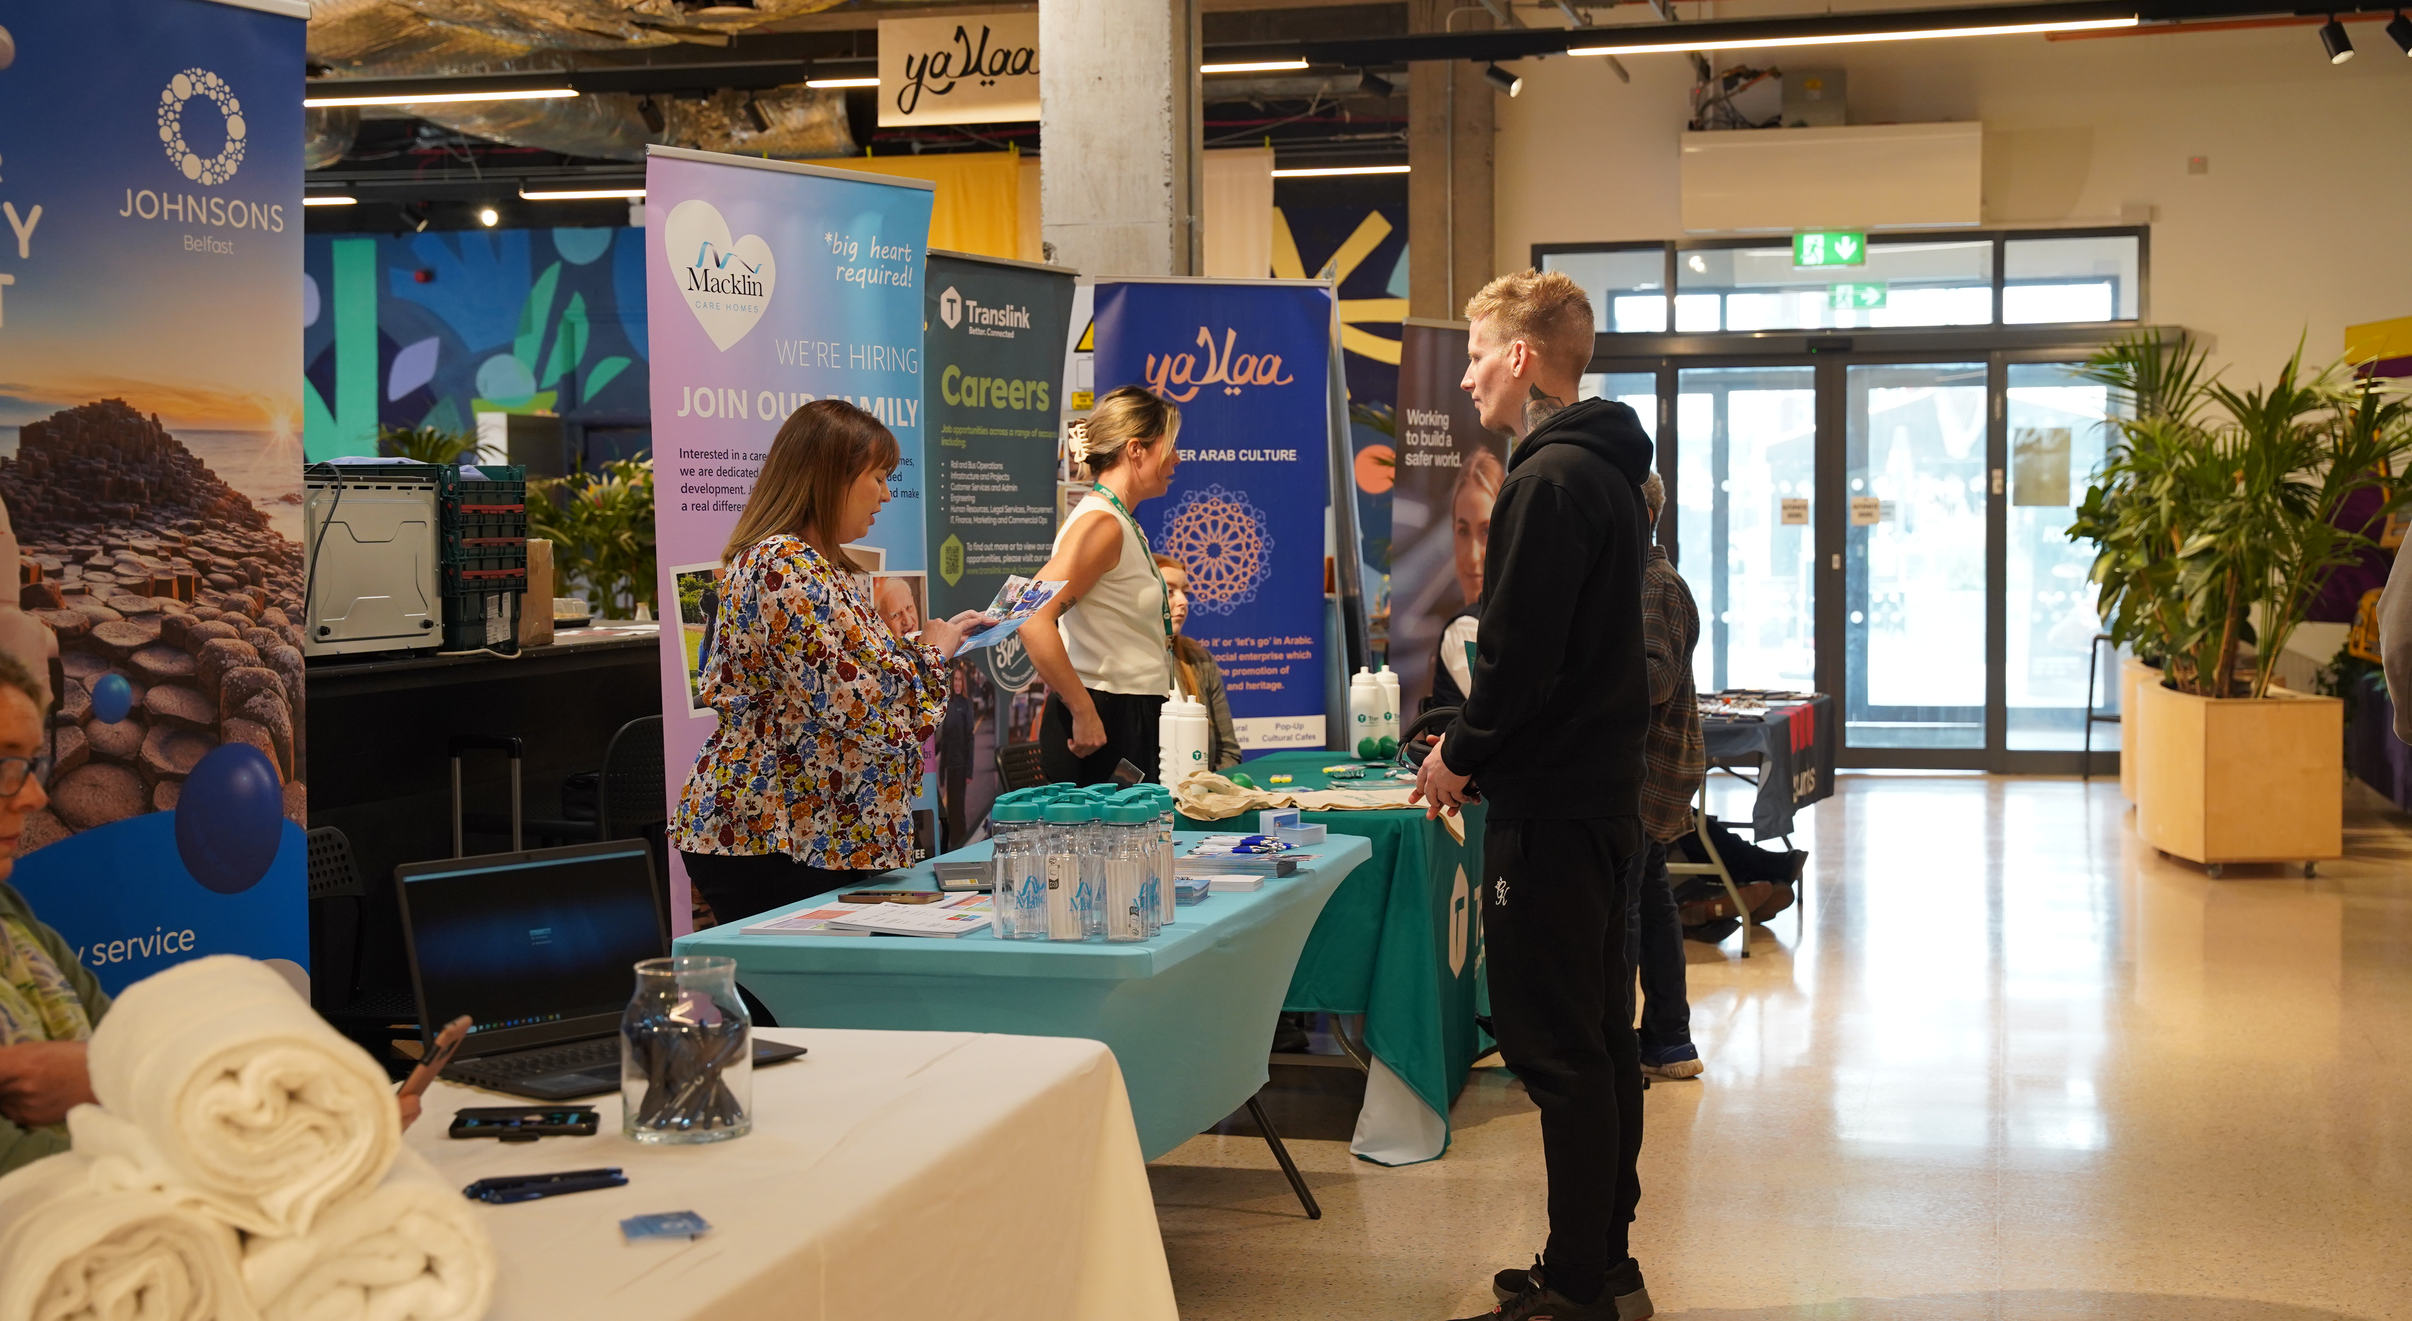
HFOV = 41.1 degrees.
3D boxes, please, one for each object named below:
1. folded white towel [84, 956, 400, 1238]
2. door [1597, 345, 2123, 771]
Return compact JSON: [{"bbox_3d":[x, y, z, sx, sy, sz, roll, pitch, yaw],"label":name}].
[{"bbox_3d":[-0.769,0.339,2.546,0.170,0.150,0.380,-1,3,-25],"label":"folded white towel"},{"bbox_3d":[3.588,-0.586,18.298,3.276,2.419,0.150,0,2,14],"label":"door"}]

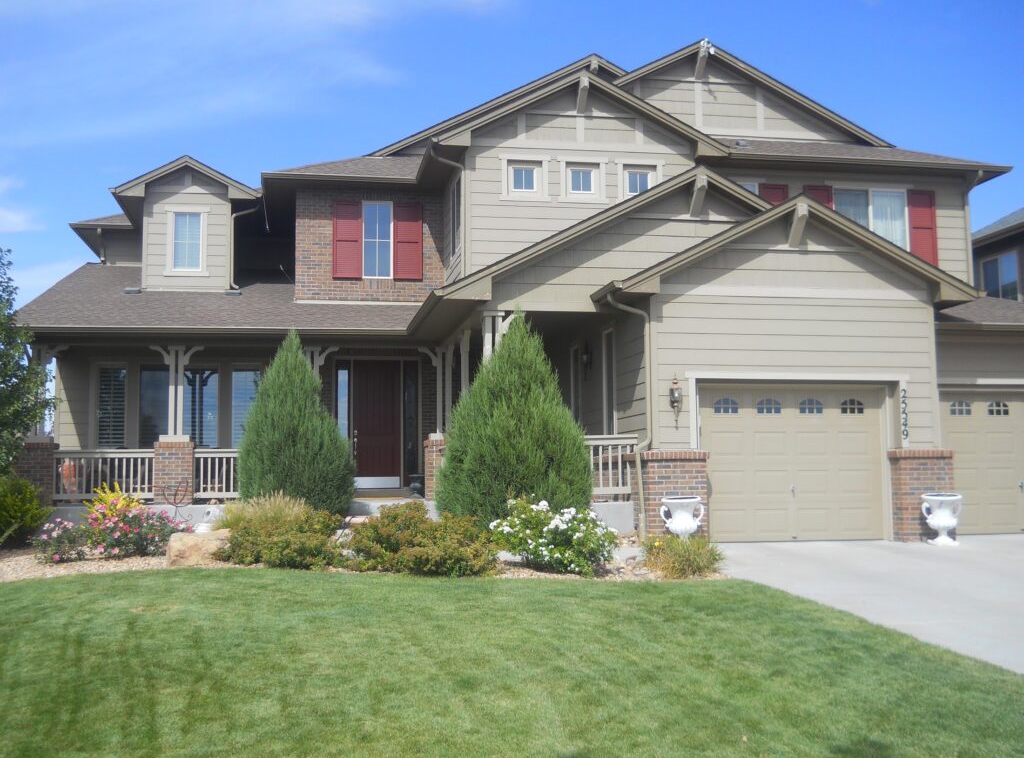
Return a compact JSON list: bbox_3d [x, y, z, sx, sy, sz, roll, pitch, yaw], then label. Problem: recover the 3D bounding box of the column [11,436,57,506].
[{"bbox_3d":[-7.968,1.549,18.259,0.660,1.150,0.640,0,-5,-11],"label":"column"}]

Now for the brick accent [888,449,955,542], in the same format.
[{"bbox_3d":[5.726,1.632,15.390,0.880,1.280,0.450,0,-5,-11],"label":"brick accent"}]

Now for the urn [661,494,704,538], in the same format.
[{"bbox_3d":[2.203,1.859,14.131,0.570,0.660,0.540,0,-5,-11],"label":"urn"}]

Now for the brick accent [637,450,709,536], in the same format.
[{"bbox_3d":[2.151,1.608,14.757,0.930,1.280,0.520,0,-5,-11],"label":"brick accent"}]

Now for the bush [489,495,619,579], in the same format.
[{"bbox_3d":[0.467,1.715,12.340,1.400,0.820,1.250,0,-5,-11],"label":"bush"}]

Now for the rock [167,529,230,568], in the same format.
[{"bbox_3d":[-4.180,2.243,14.643,0.880,0.500,0.600,0,-5,-11],"label":"rock"}]

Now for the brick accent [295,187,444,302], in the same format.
[{"bbox_3d":[-2.755,-2.607,21.220,2.860,2.250,0.250,0,-5,-11],"label":"brick accent"}]

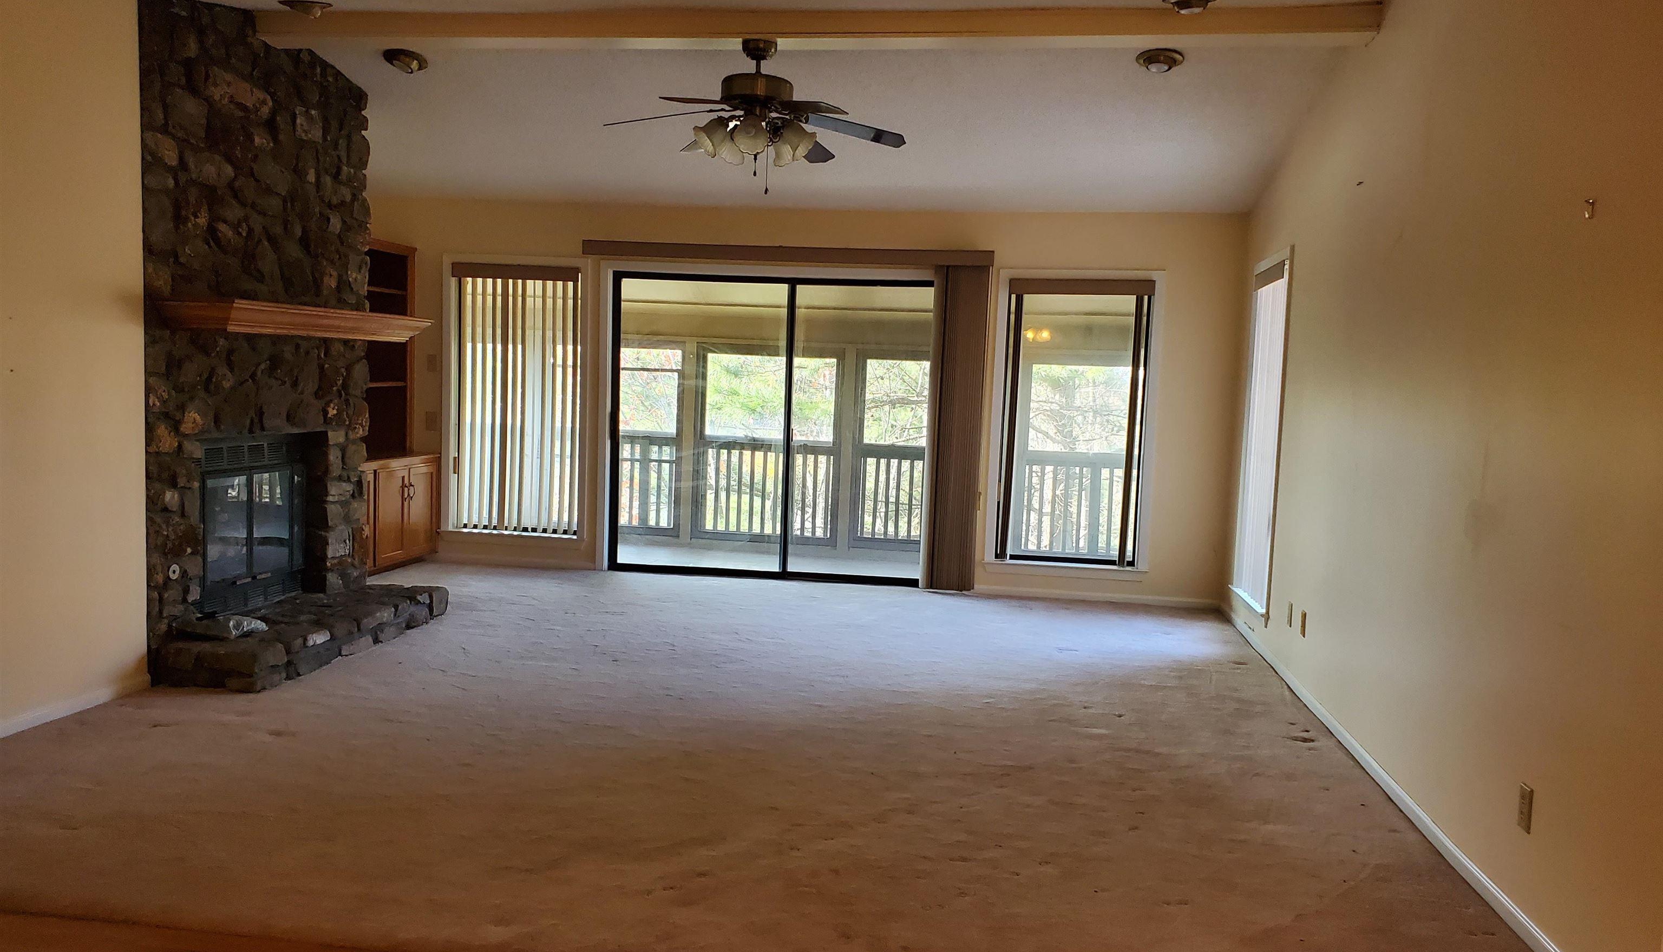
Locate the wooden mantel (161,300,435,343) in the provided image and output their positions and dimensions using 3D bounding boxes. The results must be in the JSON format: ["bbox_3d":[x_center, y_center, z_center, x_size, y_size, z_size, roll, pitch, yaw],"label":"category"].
[{"bbox_3d":[-2.491,-0.727,6.004,0.330,0.130,1.780,3,5,8],"label":"wooden mantel"}]

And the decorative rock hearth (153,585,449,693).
[{"bbox_3d":[-2.465,0.722,5.986,0.540,0.195,1.740,3,5,8],"label":"decorative rock hearth"}]

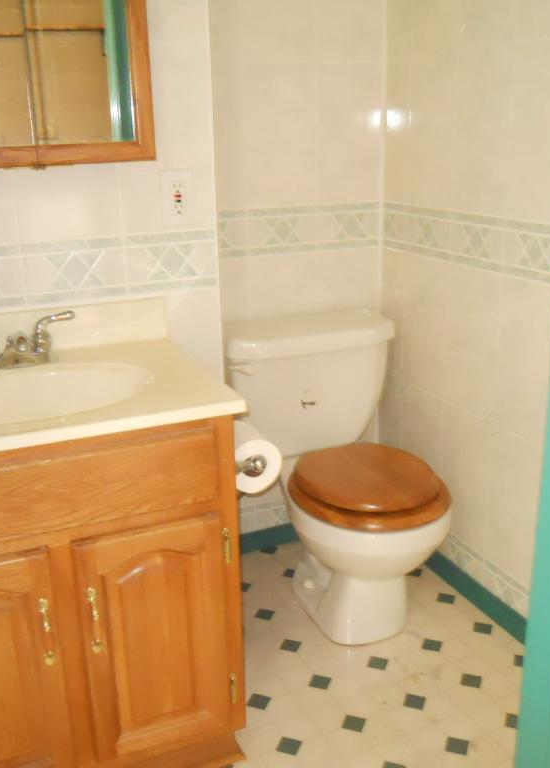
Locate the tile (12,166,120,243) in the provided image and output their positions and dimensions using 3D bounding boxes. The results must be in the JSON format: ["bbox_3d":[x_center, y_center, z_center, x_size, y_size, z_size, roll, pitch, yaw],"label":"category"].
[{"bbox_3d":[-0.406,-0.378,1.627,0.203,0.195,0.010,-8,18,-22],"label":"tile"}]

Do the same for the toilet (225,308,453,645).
[{"bbox_3d":[0.169,0.242,2.061,0.485,0.700,0.690,-8,18,-22],"label":"toilet"}]

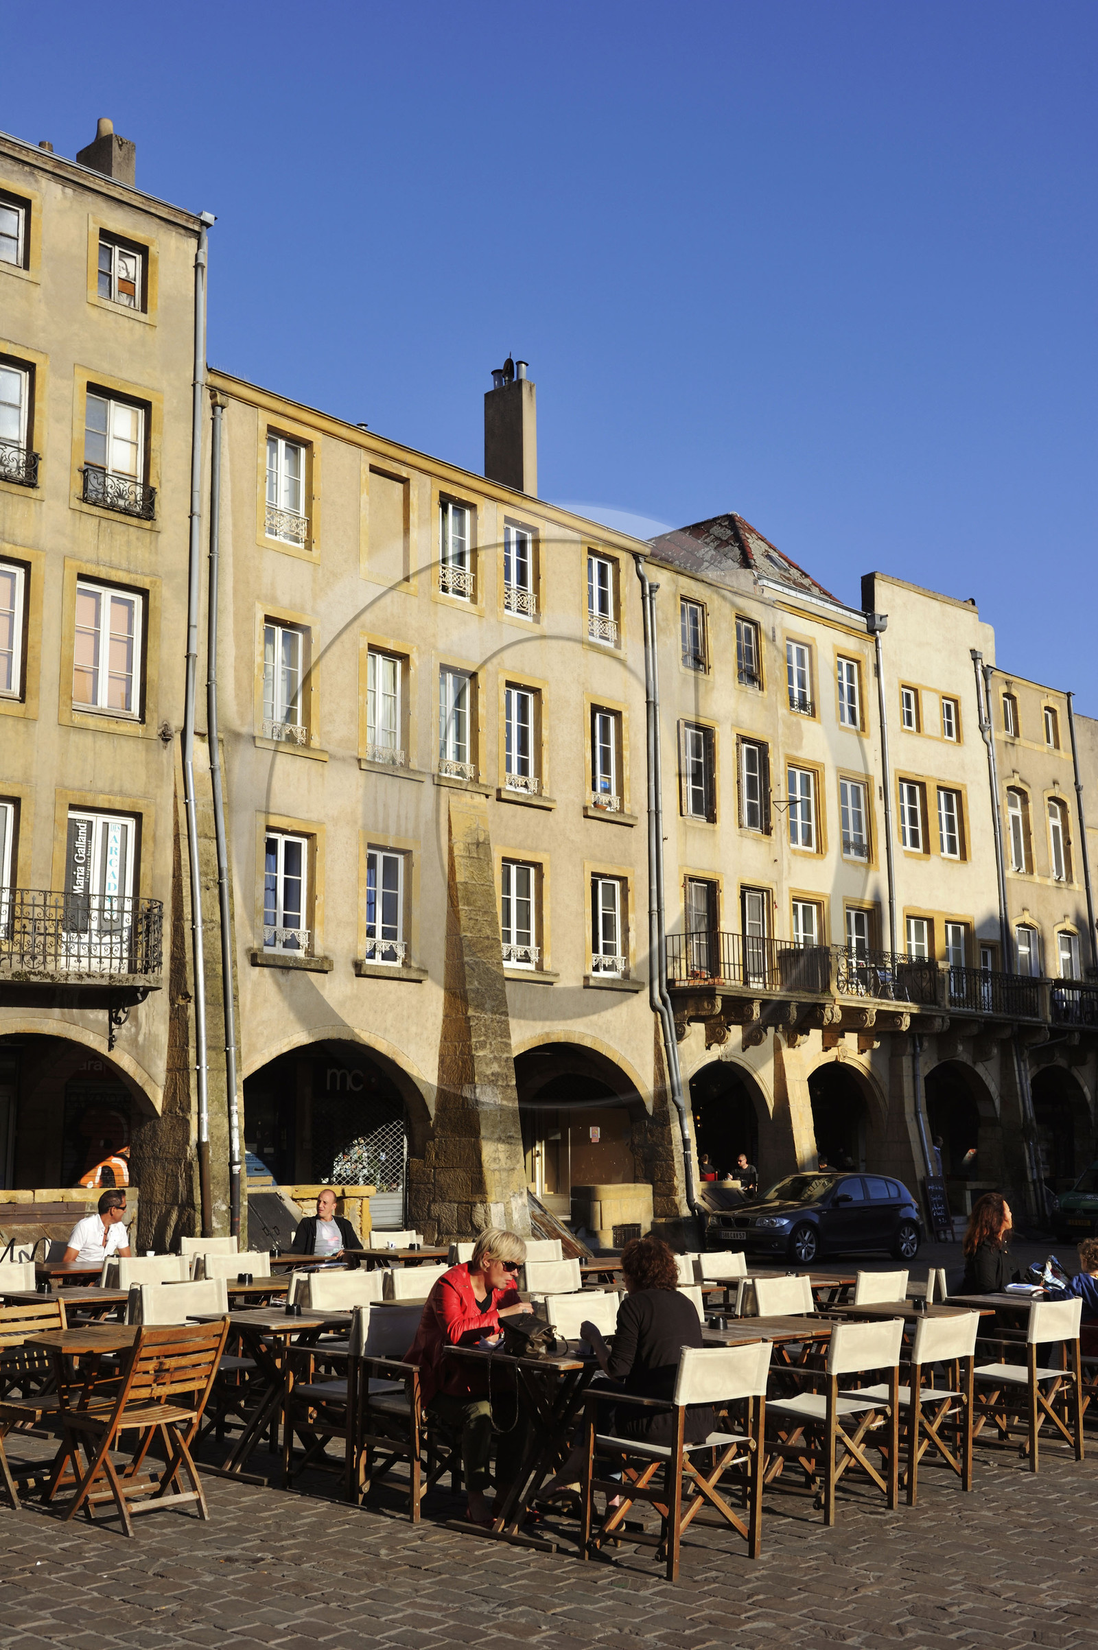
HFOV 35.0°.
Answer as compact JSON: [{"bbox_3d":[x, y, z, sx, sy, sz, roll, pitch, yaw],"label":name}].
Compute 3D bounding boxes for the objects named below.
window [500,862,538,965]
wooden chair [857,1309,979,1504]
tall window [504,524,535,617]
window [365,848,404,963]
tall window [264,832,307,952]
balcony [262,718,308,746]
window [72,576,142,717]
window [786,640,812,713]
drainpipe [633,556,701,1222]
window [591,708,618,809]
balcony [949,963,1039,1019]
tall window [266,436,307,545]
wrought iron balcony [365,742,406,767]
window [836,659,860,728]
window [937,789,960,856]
[{"bbox_3d":[-0.502,1.574,30.062,0.200,1.820,1.030,-11,-15,42],"label":"window"},{"bbox_3d":[1.723,2.818,8.516,0.550,0.860,0.580,10,-15,-43],"label":"wooden chair"},{"bbox_3d":[-0.530,-4.563,31.220,0.180,1.541,0.863,-10,-14,42],"label":"tall window"},{"bbox_3d":[-2.675,1.335,28.388,0.180,1.895,0.951,-10,-14,41],"label":"window"},{"bbox_3d":[-3.969,1.018,26.292,0.180,1.744,0.921,-10,-14,42],"label":"tall window"},{"bbox_3d":[-3.959,-1.395,26.206,0.130,0.279,0.879,-9,-12,40],"label":"balcony"},{"bbox_3d":[-5.924,-2.356,23.221,0.150,1.669,0.978,-11,-15,43],"label":"window"},{"bbox_3d":[5.343,-3.137,37.194,0.180,1.459,0.944,-11,-15,44],"label":"window"},{"bbox_3d":[2.235,0.956,32.366,0.850,12.470,0.450,-9,-12,40],"label":"drainpipe"},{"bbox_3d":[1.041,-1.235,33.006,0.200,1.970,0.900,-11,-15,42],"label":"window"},{"bbox_3d":[9.334,3.516,36.320,0.150,0.944,3.519,-11,-15,43],"label":"balcony"},{"bbox_3d":[-3.954,-4.989,25.875,0.150,1.526,0.806,-11,-15,42],"label":"tall window"},{"bbox_3d":[-2.602,-1.113,27.768,0.130,0.278,0.898,-9,-12,40],"label":"wrought iron balcony"},{"bbox_3d":[6.624,-2.918,38.475,0.180,1.447,0.934,-11,-15,44],"label":"window"},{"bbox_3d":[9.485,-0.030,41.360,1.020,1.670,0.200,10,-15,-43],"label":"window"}]

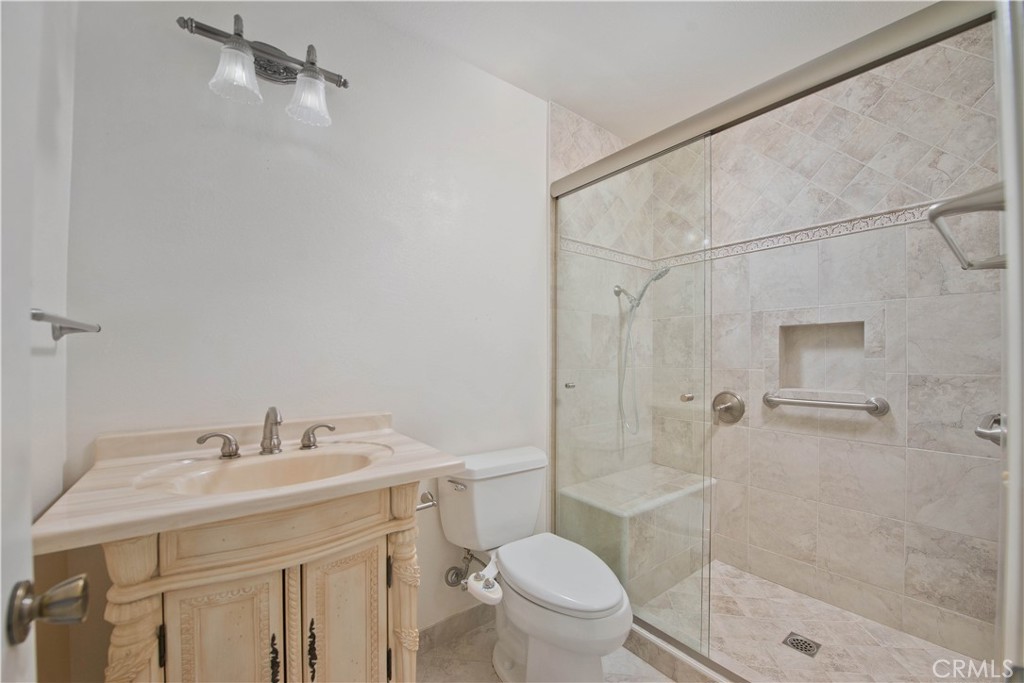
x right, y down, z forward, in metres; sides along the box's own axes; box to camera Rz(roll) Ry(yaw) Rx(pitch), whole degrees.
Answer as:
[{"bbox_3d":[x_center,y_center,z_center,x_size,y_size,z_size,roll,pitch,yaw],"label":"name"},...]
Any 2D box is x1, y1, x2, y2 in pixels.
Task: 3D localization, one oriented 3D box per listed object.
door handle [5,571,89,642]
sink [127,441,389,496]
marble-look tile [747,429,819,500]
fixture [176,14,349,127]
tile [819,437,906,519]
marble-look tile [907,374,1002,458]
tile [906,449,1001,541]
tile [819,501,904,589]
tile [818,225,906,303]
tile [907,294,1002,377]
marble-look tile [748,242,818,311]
[{"bbox_3d":[-0.511,0.289,0.443,0.057,0.067,0.067,1,-1,-41],"label":"door handle"},{"bbox_3d":[-0.615,0.393,1.055,0.555,0.145,0.355,1,-1,-37],"label":"sink"},{"bbox_3d":[1.361,0.615,2.006,0.010,0.306,0.303,1,-1,-43],"label":"marble-look tile"},{"bbox_3d":[-0.734,-0.833,1.229,0.450,0.232,0.165,1,-1,-37],"label":"fixture"},{"bbox_3d":[1.521,0.587,1.734,0.010,0.300,0.298,1,-1,-37],"label":"tile"},{"bbox_3d":[1.754,0.291,1.586,0.010,0.308,0.255,1,-1,-43],"label":"marble-look tile"},{"bbox_3d":[1.749,0.603,1.586,0.010,0.306,0.255,1,-1,-43],"label":"tile"},{"bbox_3d":[1.557,0.918,1.789,0.010,0.305,0.303,1,-1,-43],"label":"tile"},{"bbox_3d":[1.530,-0.321,1.752,0.010,0.300,0.298,1,-1,-37],"label":"tile"},{"bbox_3d":[1.756,-0.024,1.588,0.010,0.308,0.255,1,-1,-43],"label":"tile"},{"bbox_3d":[1.368,-0.320,2.014,0.010,0.306,0.303,1,-1,-43],"label":"marble-look tile"}]

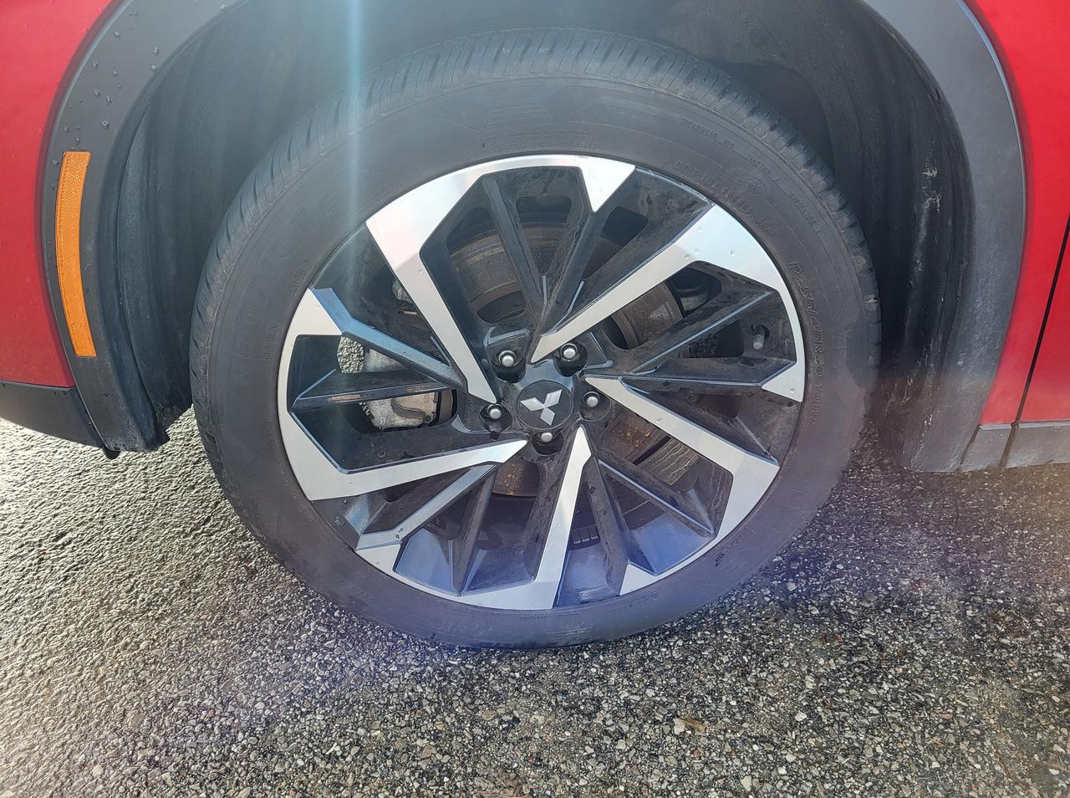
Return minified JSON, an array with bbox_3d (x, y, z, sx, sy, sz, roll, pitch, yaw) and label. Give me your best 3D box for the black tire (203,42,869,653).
[{"bbox_3d":[0.004,-0.035,0.942,0.735,0.732,0.255,-2,31,-4],"label":"black tire"}]

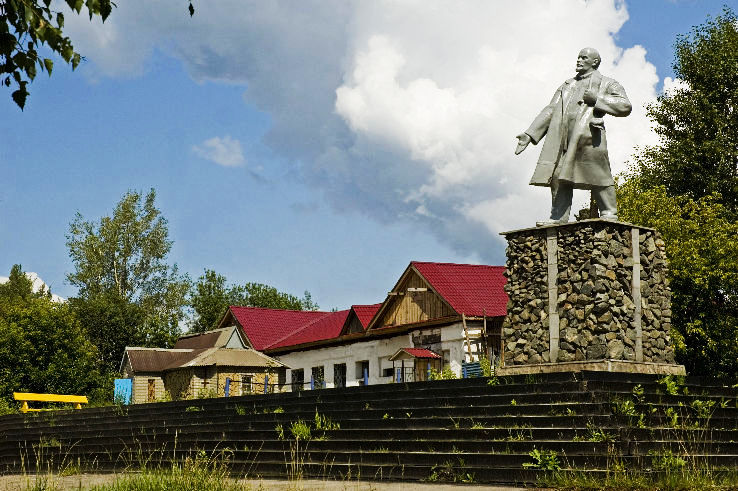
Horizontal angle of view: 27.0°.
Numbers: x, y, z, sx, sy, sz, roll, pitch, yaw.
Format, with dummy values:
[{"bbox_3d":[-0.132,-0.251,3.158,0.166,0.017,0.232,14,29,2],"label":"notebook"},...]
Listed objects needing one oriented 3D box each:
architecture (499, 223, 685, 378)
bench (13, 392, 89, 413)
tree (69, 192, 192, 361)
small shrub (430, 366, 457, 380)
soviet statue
[{"bbox_3d":[3.210,0.899,22.082,1.930,2.140,1.930,-8,-11,44],"label":"architecture"},{"bbox_3d":[-8.455,4.314,40.792,2.150,0.800,0.600,7,-10,-42],"label":"bench"},{"bbox_3d":[-13.151,3.809,83.251,6.700,13.400,6.300,0,-8,0],"label":"tree"},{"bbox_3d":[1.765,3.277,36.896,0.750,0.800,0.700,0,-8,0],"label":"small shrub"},{"bbox_3d":[2.985,-1.526,22.211,1.500,2.680,1.050,-6,-10,38],"label":"soviet statue"}]

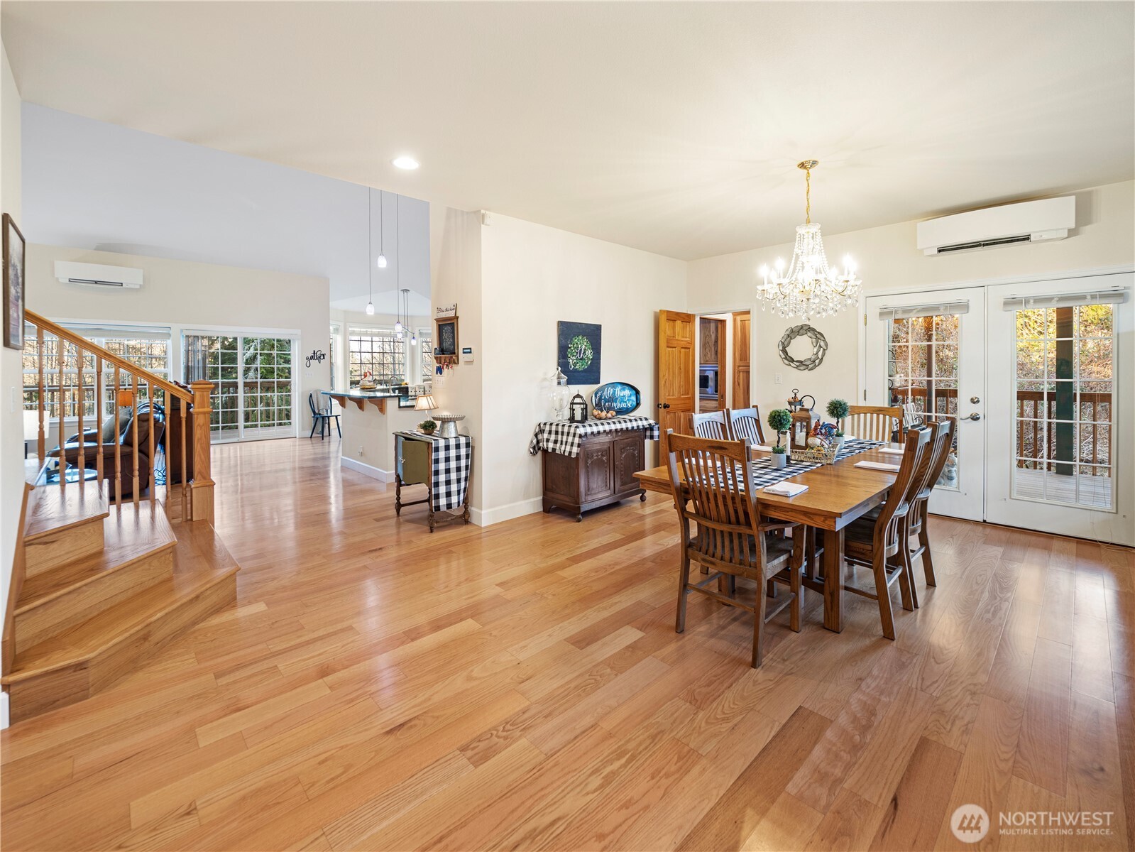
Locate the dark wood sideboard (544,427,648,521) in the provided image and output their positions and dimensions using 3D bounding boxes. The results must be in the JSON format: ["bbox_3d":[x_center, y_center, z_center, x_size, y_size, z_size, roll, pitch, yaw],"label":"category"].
[{"bbox_3d":[0.313,0.394,4.657,1.002,0.857,0.469,-6,8,-44],"label":"dark wood sideboard"}]

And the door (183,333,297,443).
[{"bbox_3d":[-6.089,-0.756,8.619,1.775,2.071,0.122,-4,5,-42],"label":"door"}]

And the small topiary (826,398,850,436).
[{"bbox_3d":[2.075,-0.018,3.511,0.160,0.382,0.160,-6,8,-44],"label":"small topiary"}]

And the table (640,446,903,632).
[{"bbox_3d":[1.658,0.621,3.088,2.393,0.800,1.075,-6,8,-44],"label":"table"}]

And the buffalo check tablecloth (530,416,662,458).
[{"bbox_3d":[0.311,0.085,4.539,1.224,0.280,0.490,-4,5,-42],"label":"buffalo check tablecloth"}]

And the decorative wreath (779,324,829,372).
[{"bbox_3d":[2.637,-0.881,5.156,0.071,0.530,0.525,-4,6,-45],"label":"decorative wreath"}]

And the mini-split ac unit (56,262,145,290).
[{"bbox_3d":[-7.437,-2.368,7.317,0.980,0.326,0.240,-5,8,-41],"label":"mini-split ac unit"}]

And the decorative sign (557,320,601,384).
[{"bbox_3d":[0.150,-0.764,4.842,0.643,0.658,0.041,-4,5,-42],"label":"decorative sign"}]

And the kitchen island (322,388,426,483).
[{"bbox_3d":[-2.479,0.066,6.089,1.071,1.071,1.530,-4,5,-43],"label":"kitchen island"}]

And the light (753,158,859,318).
[{"bbox_3d":[1.693,-1.294,3.233,0.724,1.091,0.724,0,4,0],"label":"light"}]

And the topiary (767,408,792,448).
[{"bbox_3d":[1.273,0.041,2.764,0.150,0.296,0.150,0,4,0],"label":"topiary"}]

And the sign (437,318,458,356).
[{"bbox_3d":[-1.178,-0.777,4.447,0.400,0.387,0.065,6,8,43],"label":"sign"}]

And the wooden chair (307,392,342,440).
[{"bbox_3d":[-4.890,-0.233,9.285,0.451,0.941,0.509,-6,8,-44],"label":"wooden chair"}]

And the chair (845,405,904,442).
[{"bbox_3d":[2.383,0.366,3.733,0.581,1.061,0.551,-4,5,-43],"label":"chair"}]

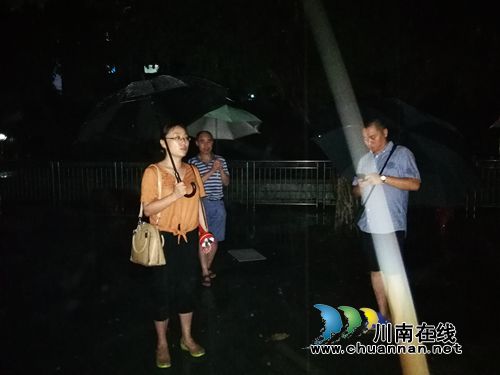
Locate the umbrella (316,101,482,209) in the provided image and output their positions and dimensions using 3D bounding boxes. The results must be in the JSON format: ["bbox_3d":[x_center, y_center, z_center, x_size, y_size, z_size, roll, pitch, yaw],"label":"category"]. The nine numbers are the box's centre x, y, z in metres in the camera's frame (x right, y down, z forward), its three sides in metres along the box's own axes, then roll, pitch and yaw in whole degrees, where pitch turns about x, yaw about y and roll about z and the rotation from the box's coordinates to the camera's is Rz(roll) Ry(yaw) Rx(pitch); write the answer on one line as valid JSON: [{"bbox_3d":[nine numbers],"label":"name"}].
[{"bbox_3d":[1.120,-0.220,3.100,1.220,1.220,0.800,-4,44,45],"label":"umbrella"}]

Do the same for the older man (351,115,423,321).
[{"bbox_3d":[1.095,0.305,3.140,0.420,1.690,0.540,-3,5,-43],"label":"older man"}]

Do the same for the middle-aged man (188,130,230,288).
[{"bbox_3d":[-0.465,0.235,4.270,0.500,1.690,0.400,-1,3,-9],"label":"middle-aged man"}]

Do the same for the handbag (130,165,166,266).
[{"bbox_3d":[-0.643,0.180,2.480,0.170,0.630,0.280,-3,4,-37],"label":"handbag"}]

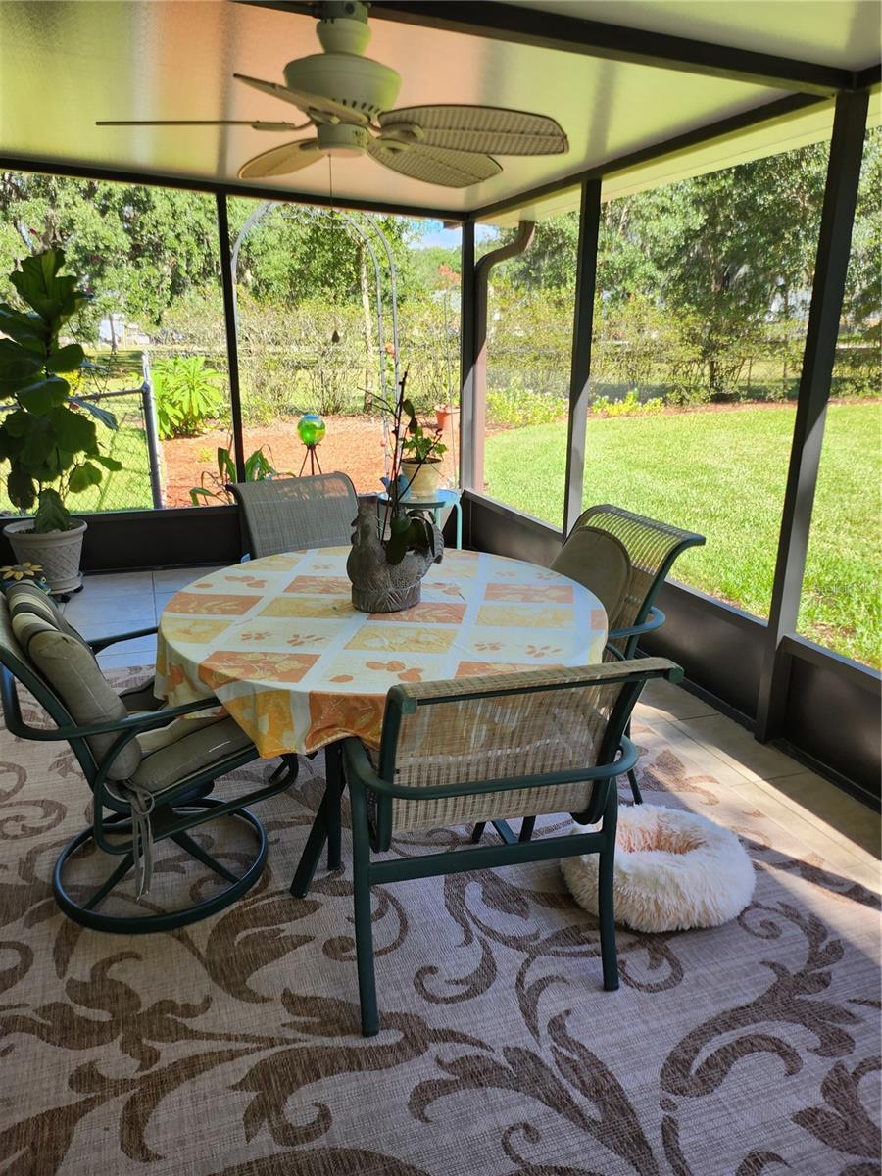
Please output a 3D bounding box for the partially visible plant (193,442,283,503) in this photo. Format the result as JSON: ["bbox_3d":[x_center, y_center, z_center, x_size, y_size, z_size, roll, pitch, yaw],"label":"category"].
[{"bbox_3d":[-1.433,-0.600,5.814,0.680,0.880,0.650,0,16,0],"label":"partially visible plant"}]

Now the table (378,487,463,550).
[{"bbox_3d":[-0.138,-0.341,5.295,0.540,0.500,0.540,0,16,0],"label":"table"}]

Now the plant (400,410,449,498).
[{"bbox_3d":[-0.117,-0.828,5.143,0.300,0.520,0.300,0,16,0],"label":"plant"}]

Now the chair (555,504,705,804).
[{"bbox_3d":[0.347,0.211,2.717,0.820,0.880,0.640,-6,17,-19],"label":"chair"}]

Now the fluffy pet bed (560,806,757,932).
[{"bbox_3d":[0.586,0.716,2.218,0.540,0.190,0.540,0,16,0],"label":"fluffy pet bed"}]

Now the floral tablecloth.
[{"bbox_3d":[-0.161,0.380,2.401,1.270,0.730,1.270,0,16,0],"label":"floral tablecloth"}]

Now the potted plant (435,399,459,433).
[{"bbox_3d":[0.197,-3.117,14.923,0.580,0.660,0.580,0,16,0],"label":"potted plant"}]

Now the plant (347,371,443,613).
[{"bbox_3d":[-0.129,-0.266,2.203,0.270,0.620,0.210,-1,16,-4],"label":"plant"}]

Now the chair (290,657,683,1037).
[{"bbox_3d":[0.080,0.465,1.878,0.640,0.870,0.830,-4,17,-13],"label":"chair"}]

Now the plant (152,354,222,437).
[{"bbox_3d":[-4.552,-3.400,14.528,1.400,1.420,1.350,0,16,0],"label":"plant"}]

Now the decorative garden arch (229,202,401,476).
[{"bbox_3d":[-0.971,-1.619,6.351,1.180,2.560,0.470,-4,17,-14],"label":"decorative garden arch"}]

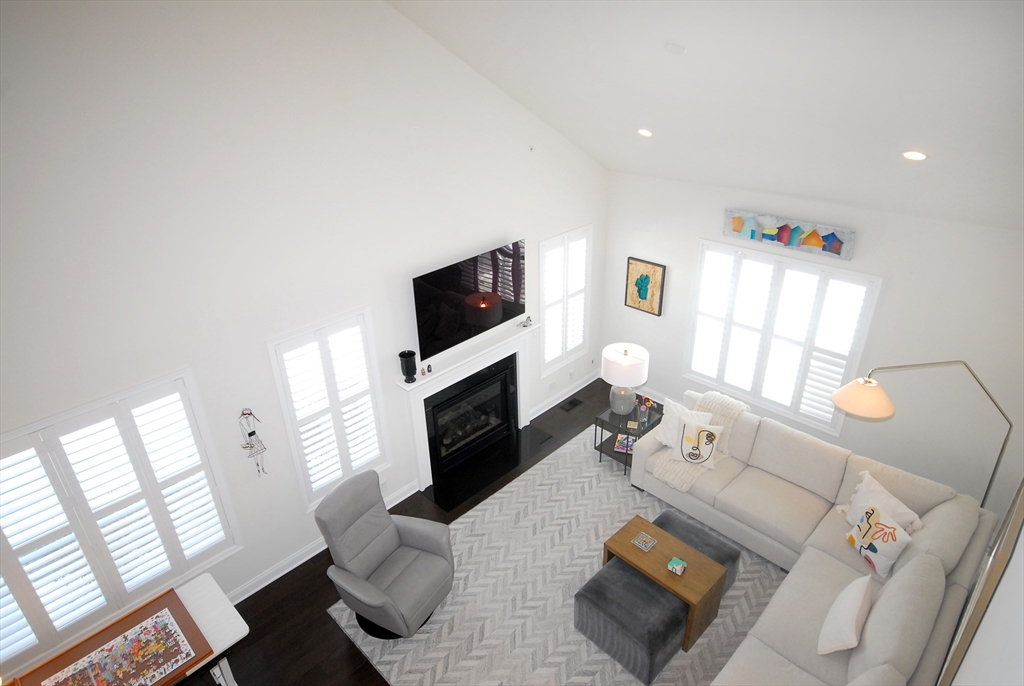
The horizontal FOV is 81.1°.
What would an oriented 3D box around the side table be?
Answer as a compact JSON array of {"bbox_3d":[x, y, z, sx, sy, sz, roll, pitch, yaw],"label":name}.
[{"bbox_3d":[1.280,1.038,6.554,0.513,0.574,0.524,22,36,38],"label":"side table"}]

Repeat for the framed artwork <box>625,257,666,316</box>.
[{"bbox_3d":[1.602,-0.683,7.243,0.498,0.633,0.040,23,36,39],"label":"framed artwork"}]

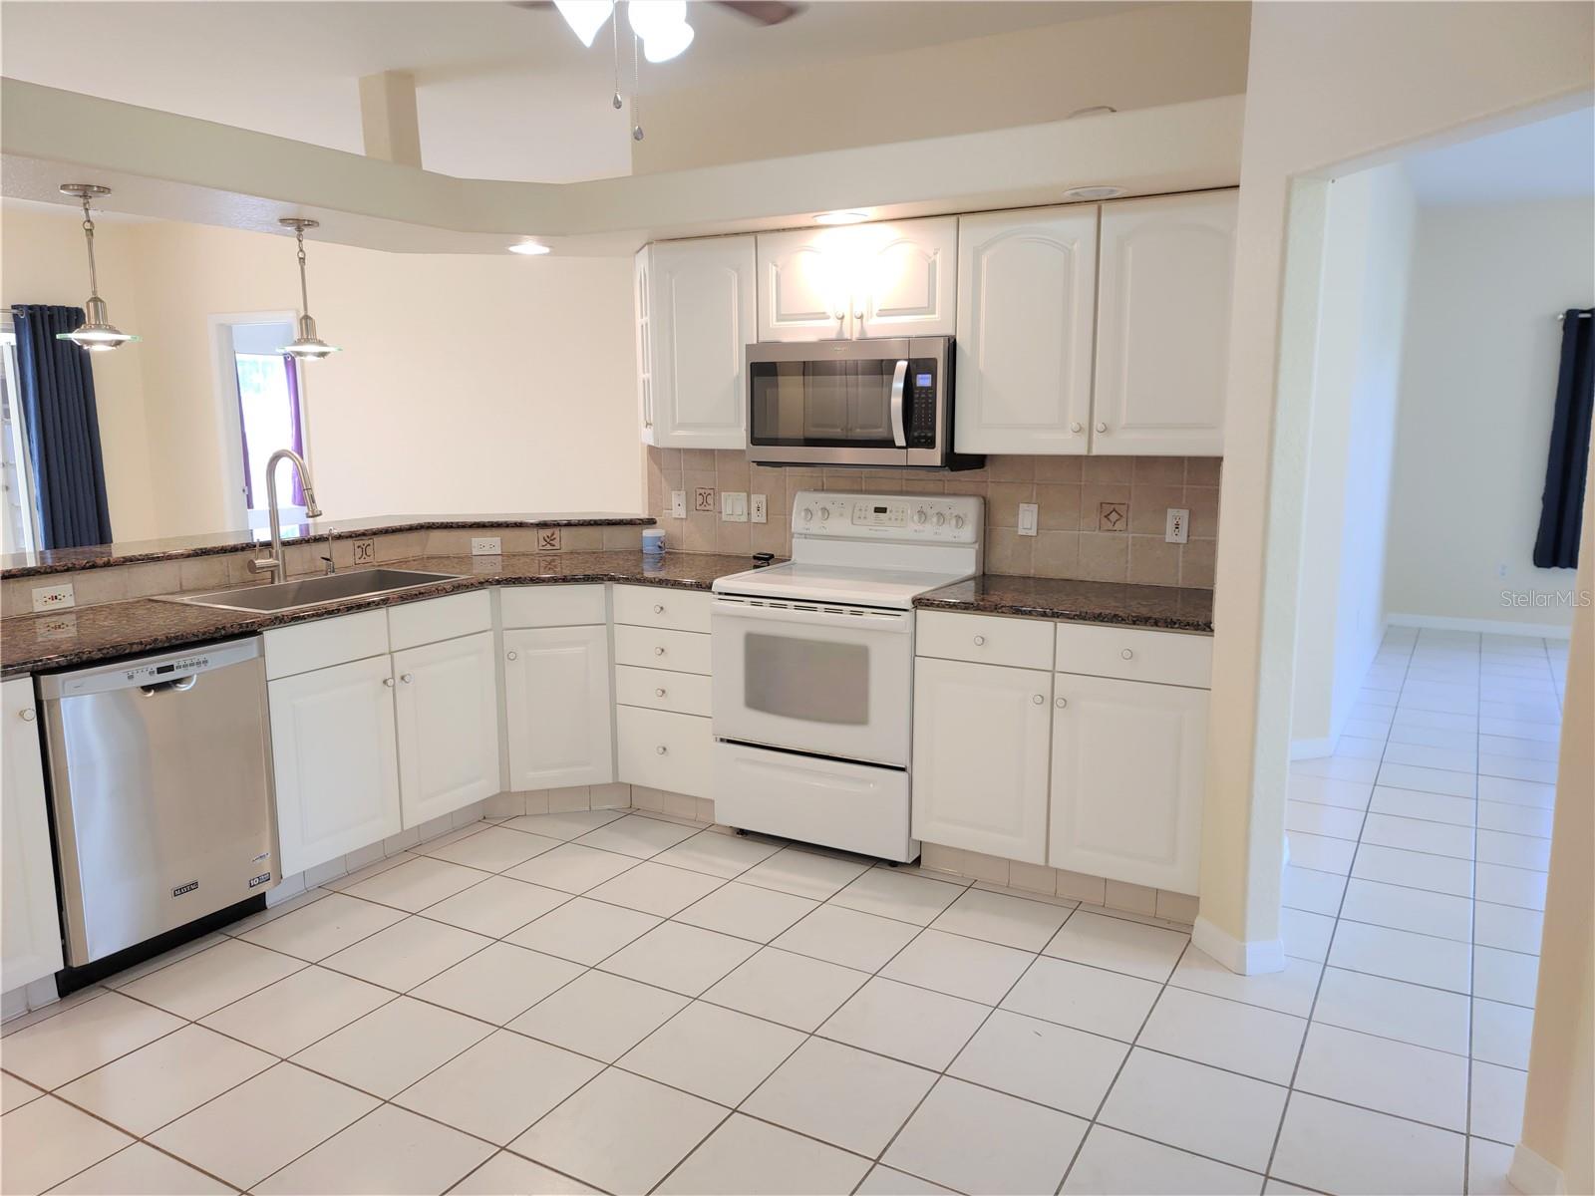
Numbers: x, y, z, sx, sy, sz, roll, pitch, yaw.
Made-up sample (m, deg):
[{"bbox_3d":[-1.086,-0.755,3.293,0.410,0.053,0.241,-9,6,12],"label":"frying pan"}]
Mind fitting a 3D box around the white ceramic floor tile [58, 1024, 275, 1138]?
[{"bbox_3d":[-1.456,1.114,2.780,0.343,0.010,0.343,6,11,29],"label":"white ceramic floor tile"}]

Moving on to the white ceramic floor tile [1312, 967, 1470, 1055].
[{"bbox_3d":[1.528,1.058,3.074,0.343,0.010,0.343,6,11,29],"label":"white ceramic floor tile"}]

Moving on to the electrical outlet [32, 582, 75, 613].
[{"bbox_3d":[-2.200,0.001,3.543,0.008,0.070,0.115,5,11,30],"label":"electrical outlet"}]

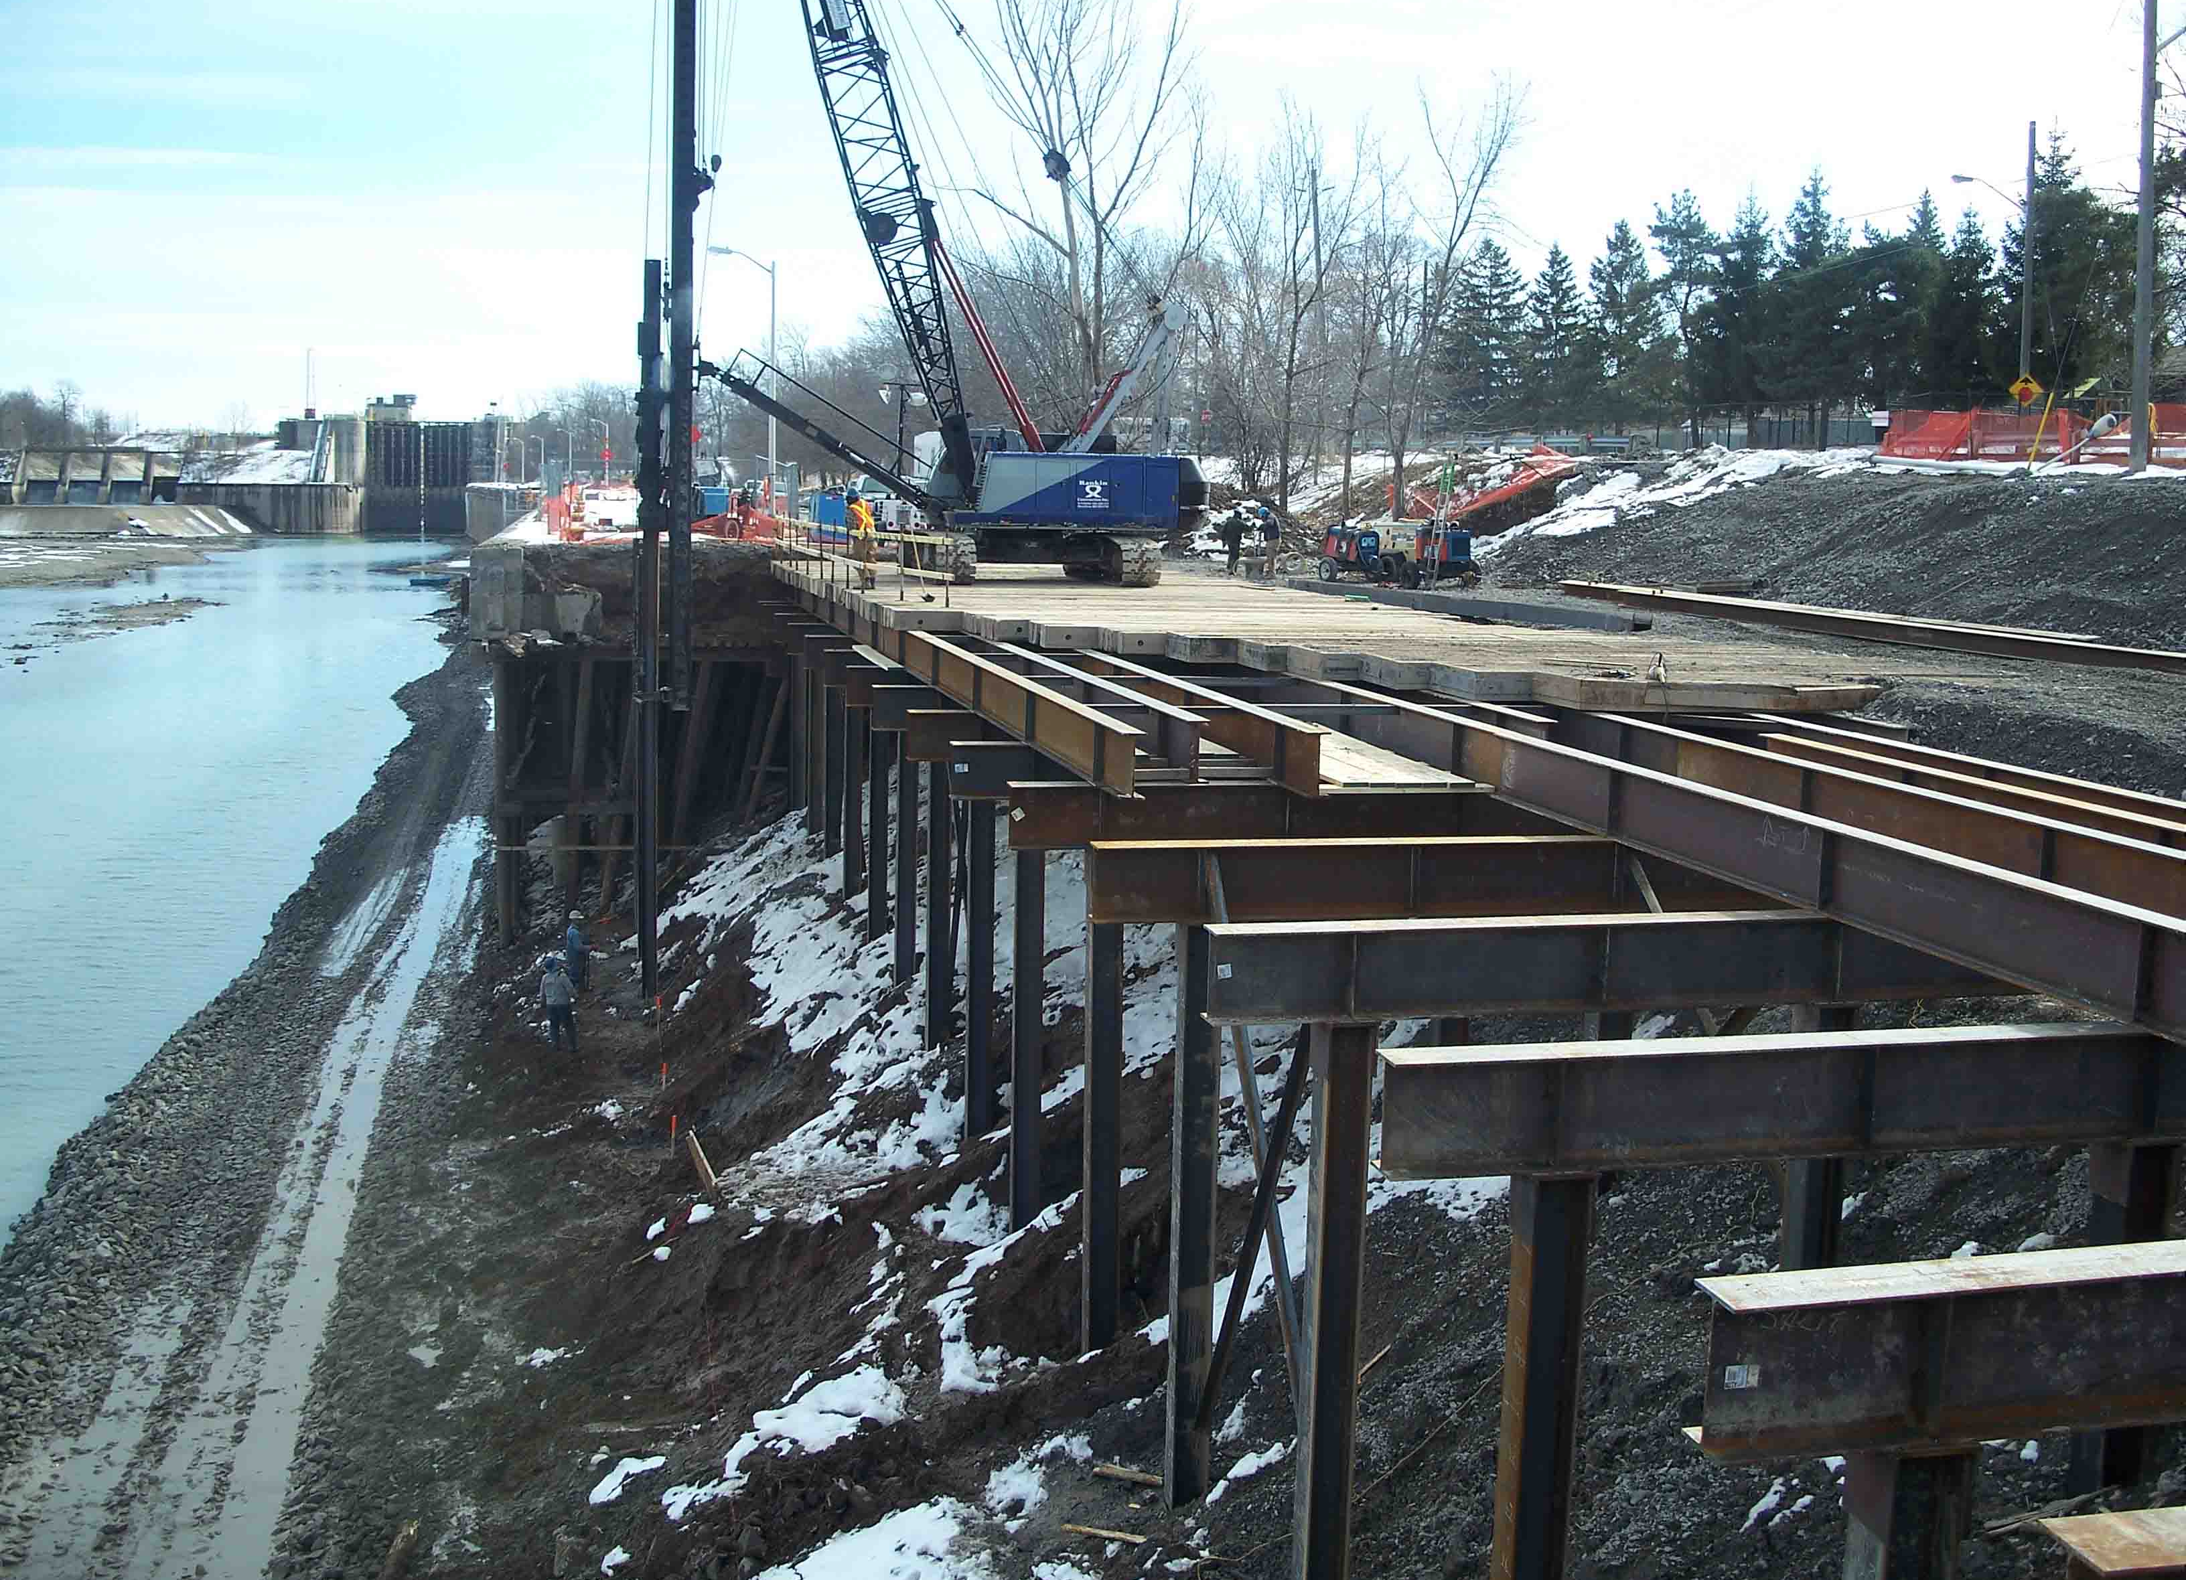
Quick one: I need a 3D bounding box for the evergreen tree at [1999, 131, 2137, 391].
[{"bbox_3d":[33.405,-17.318,80.000,4.600,9.714,4.600,5,9,25],"label":"evergreen tree"}]

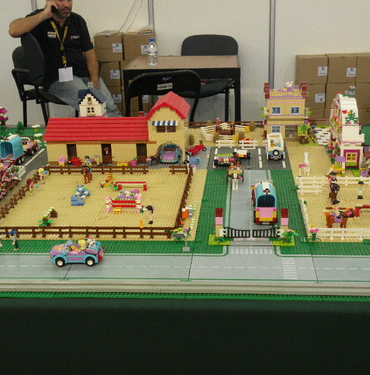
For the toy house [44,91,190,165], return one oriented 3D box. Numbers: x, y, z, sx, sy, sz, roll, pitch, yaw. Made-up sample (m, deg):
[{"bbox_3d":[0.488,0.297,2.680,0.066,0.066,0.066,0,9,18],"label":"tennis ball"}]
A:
[{"bbox_3d":[-0.217,-0.197,1.998,0.462,0.201,0.172,0,20,5],"label":"toy house"}]

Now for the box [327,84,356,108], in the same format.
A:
[{"bbox_3d":[1.270,-0.770,5.005,0.228,0.209,0.185,0,20,5],"label":"box"}]

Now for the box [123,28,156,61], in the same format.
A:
[{"bbox_3d":[-0.363,-1.155,4.985,0.231,0.206,0.190,0,20,5],"label":"box"}]

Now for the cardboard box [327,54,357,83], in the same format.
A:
[{"bbox_3d":[1.264,-0.966,4.933,0.228,0.209,0.185,0,20,5],"label":"cardboard box"}]

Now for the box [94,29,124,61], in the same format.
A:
[{"bbox_3d":[-0.604,-1.168,5.050,0.228,0.209,0.185,0,20,5],"label":"box"}]

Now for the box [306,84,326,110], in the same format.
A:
[{"bbox_3d":[1.037,-0.766,5.008,0.225,0.209,0.190,0,20,5],"label":"box"}]

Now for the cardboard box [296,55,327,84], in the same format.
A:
[{"bbox_3d":[1.032,-0.961,4.936,0.224,0.206,0.190,0,20,5],"label":"cardboard box"}]

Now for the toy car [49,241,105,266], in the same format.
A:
[{"bbox_3d":[-0.233,0.137,1.304,0.115,0.053,0.049,-1,20,3],"label":"toy car"}]

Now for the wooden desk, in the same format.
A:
[{"bbox_3d":[0.012,-0.563,4.537,0.800,0.740,0.615,0,20,5],"label":"wooden desk"}]

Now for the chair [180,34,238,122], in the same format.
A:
[{"bbox_3d":[0.175,-0.740,4.740,0.510,0.820,0.570,2,20,11],"label":"chair"}]

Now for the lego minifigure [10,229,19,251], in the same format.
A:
[{"bbox_3d":[-0.387,0.118,1.371,0.020,0.048,0.018,-7,21,-13],"label":"lego minifigure"}]

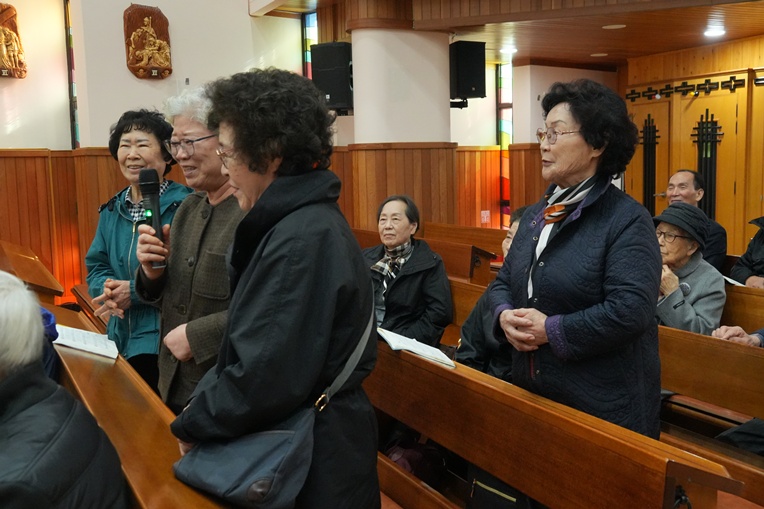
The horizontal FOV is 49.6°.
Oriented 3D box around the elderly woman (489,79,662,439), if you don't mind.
[{"bbox_3d":[0.496,0.340,2.100,0.360,1.560,0.480,-4,7,-23],"label":"elderly woman"}]

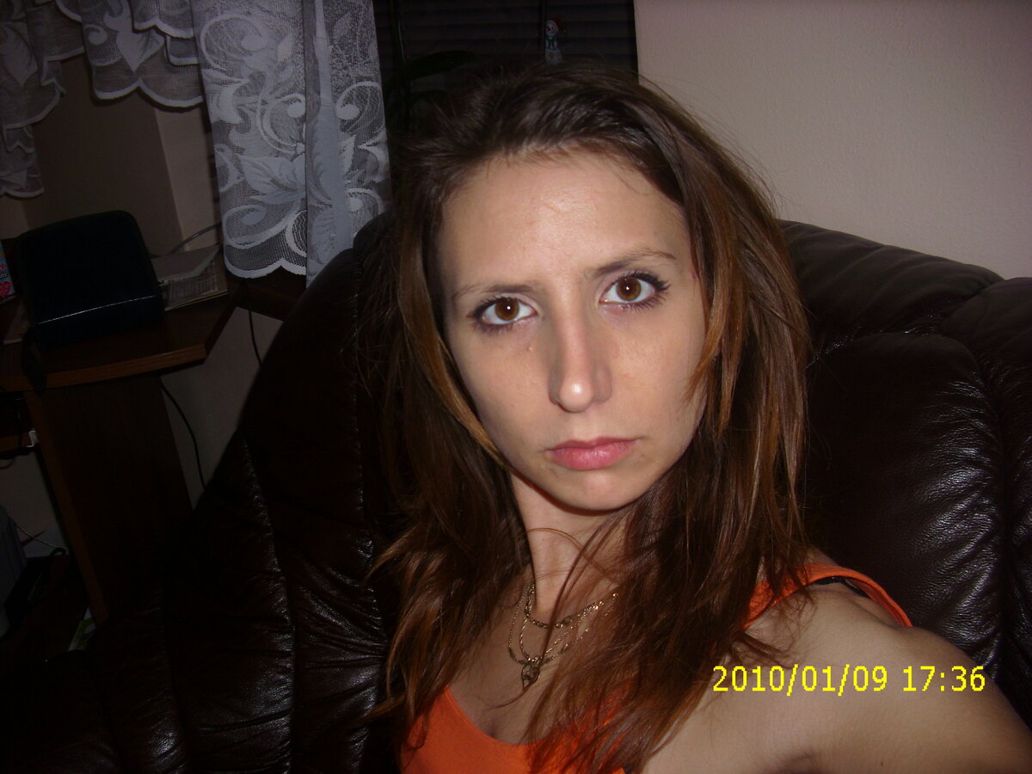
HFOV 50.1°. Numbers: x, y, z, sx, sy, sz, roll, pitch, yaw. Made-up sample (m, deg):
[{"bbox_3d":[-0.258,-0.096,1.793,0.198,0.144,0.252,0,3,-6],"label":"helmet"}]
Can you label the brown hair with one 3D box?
[{"bbox_3d":[0.045,0.008,0.635,0.240,0.380,0.220,-4,14,7],"label":"brown hair"}]

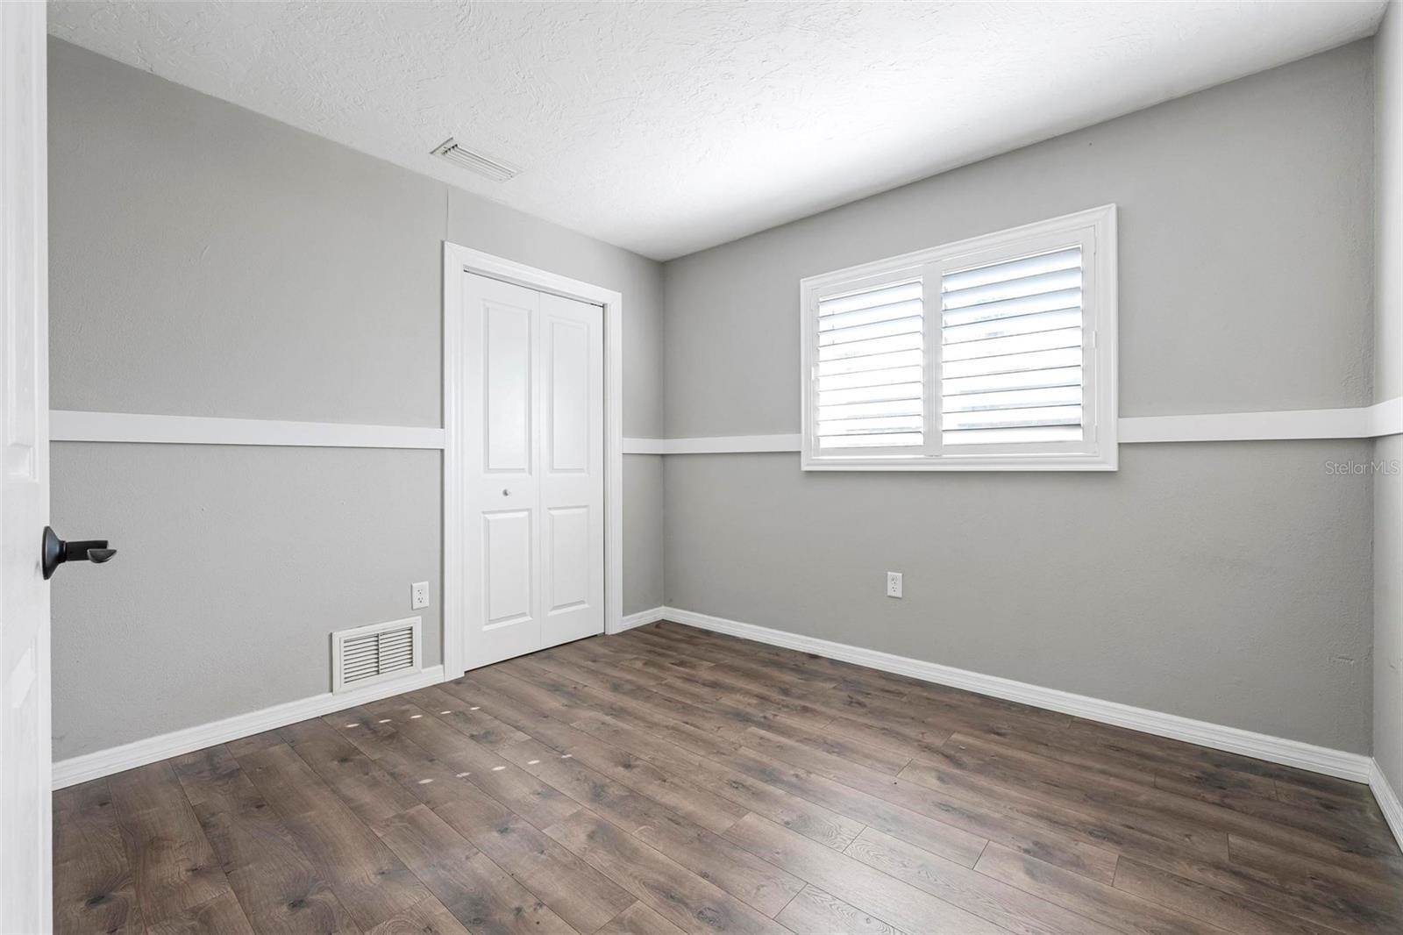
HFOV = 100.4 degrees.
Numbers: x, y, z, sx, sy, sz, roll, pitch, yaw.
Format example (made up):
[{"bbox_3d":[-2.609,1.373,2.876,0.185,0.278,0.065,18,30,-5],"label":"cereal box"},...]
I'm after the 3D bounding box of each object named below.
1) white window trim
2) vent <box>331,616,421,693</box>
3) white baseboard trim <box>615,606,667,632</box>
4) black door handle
[{"bbox_3d":[1.073,-0.501,2.710,1.397,1.027,0.070,0,0,41],"label":"white window trim"},{"bbox_3d":[-1.394,0.804,2.532,0.025,0.255,0.357,0,0,41],"label":"vent"},{"bbox_3d":[-0.385,0.957,3.705,0.016,0.086,0.418,0,0,41],"label":"white baseboard trim"},{"bbox_3d":[-0.776,0.107,0.733,0.066,0.066,0.138,0,0,-45],"label":"black door handle"}]

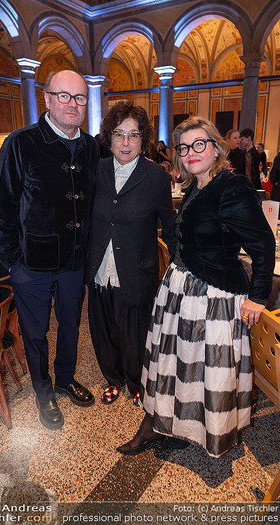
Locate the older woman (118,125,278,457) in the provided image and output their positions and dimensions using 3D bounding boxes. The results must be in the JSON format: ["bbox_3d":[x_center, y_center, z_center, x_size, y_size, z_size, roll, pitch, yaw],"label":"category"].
[{"bbox_3d":[0.246,0.175,1.588,0.560,1.570,0.620,15,22,43],"label":"older woman"}]

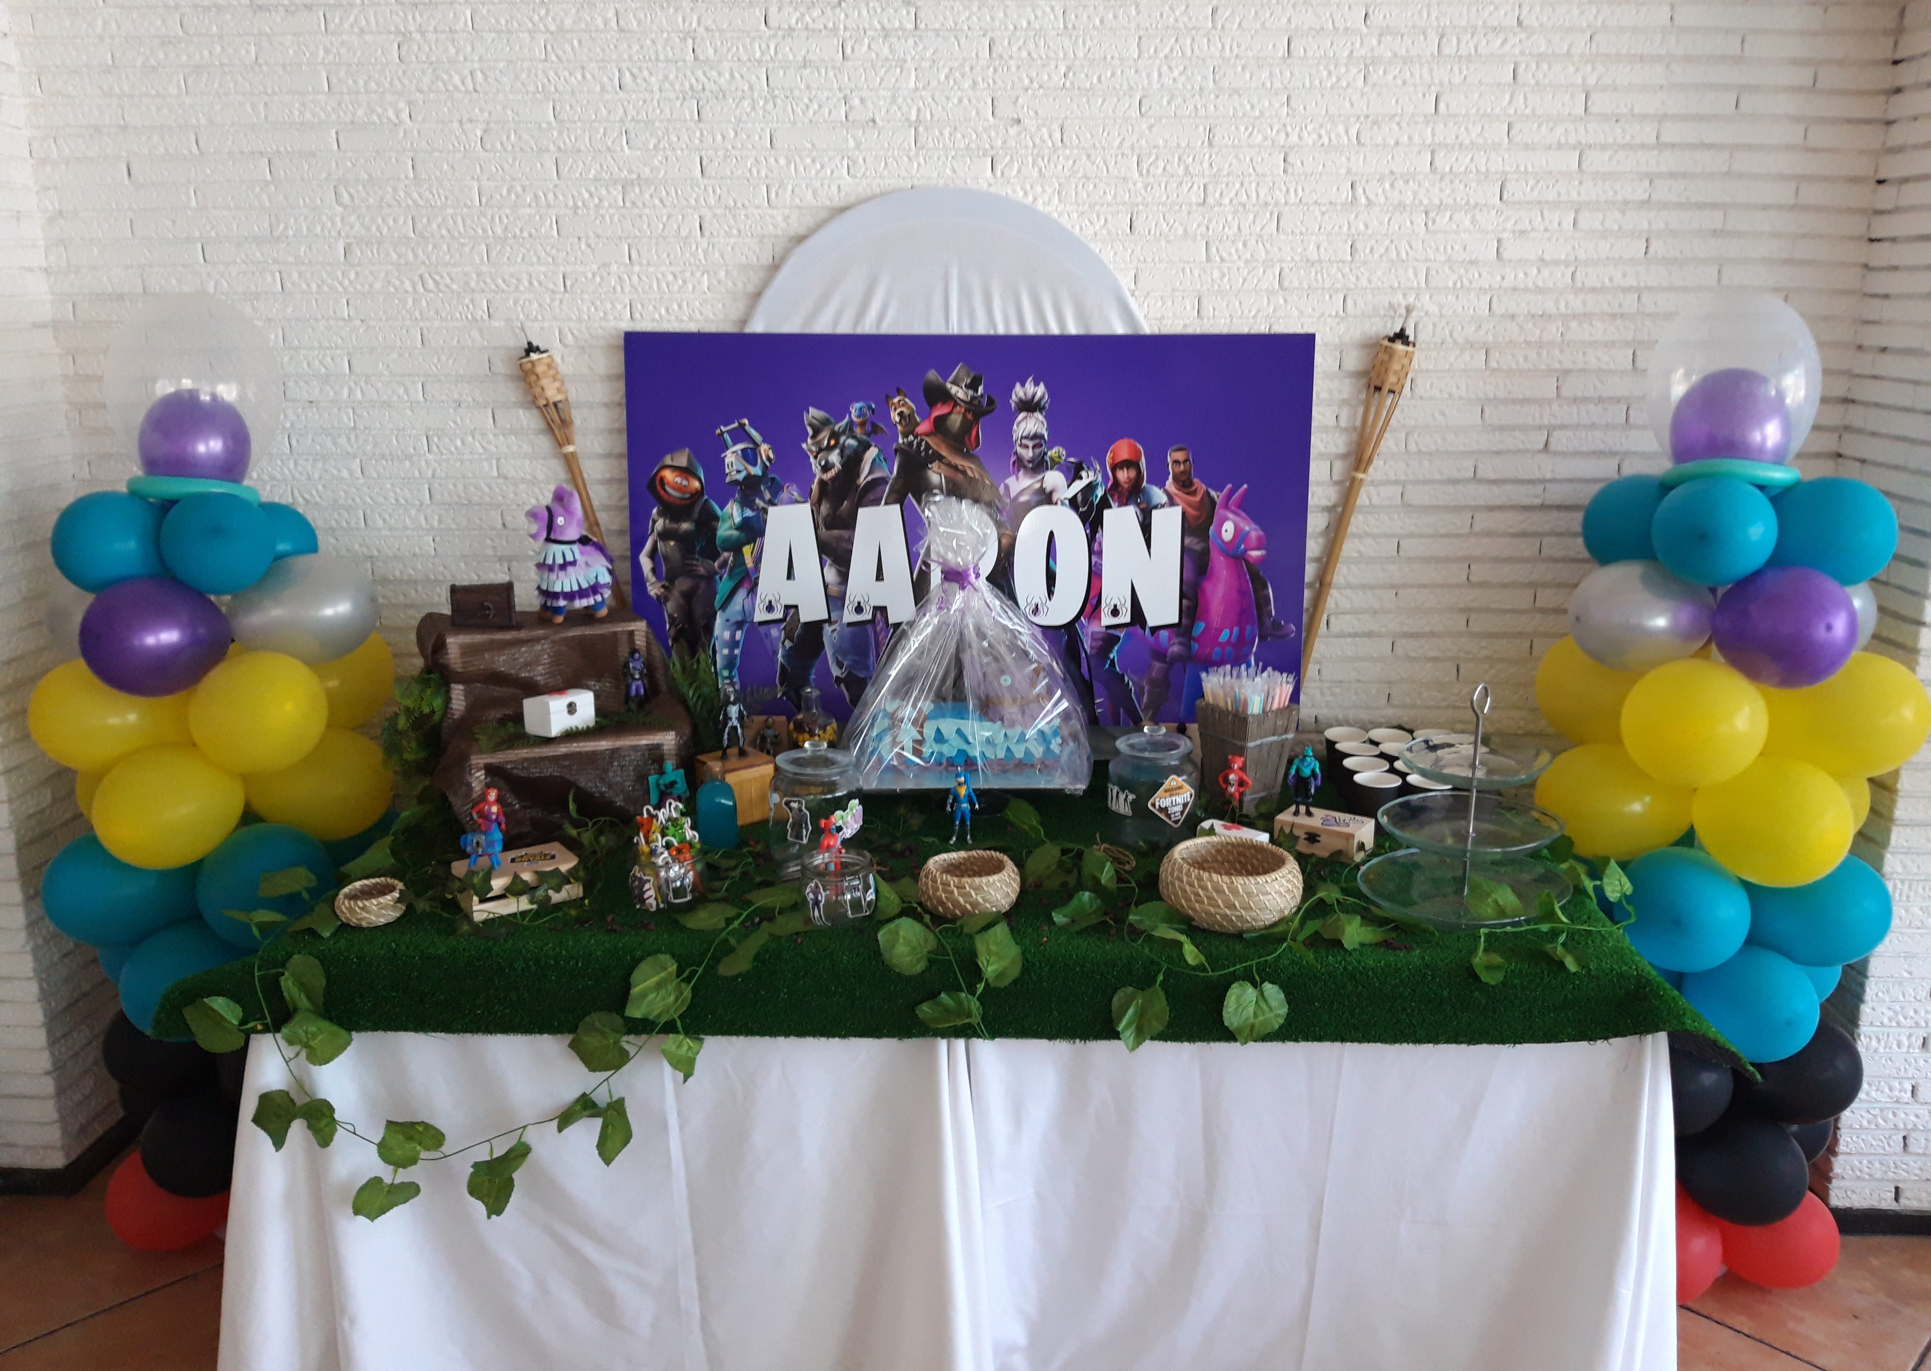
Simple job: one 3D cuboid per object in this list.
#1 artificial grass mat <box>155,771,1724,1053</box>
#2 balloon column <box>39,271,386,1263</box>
[{"bbox_3d":[-0.020,0.299,2.228,2.060,0.160,0.820,0,14,0],"label":"artificial grass mat"},{"bbox_3d":[-1.110,0.180,2.263,0.550,1.520,0.540,0,14,-1],"label":"balloon column"}]

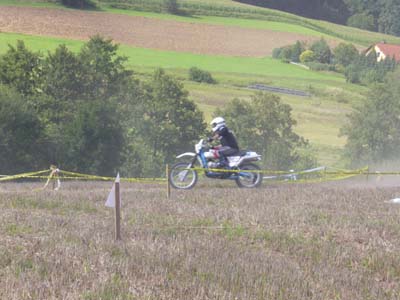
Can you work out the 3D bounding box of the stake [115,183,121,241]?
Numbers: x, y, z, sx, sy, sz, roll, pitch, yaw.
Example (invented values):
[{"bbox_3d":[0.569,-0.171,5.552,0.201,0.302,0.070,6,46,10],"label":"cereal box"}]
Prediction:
[{"bbox_3d":[-1.032,0.773,15.300,0.050,0.740,0.045,-1,1,0],"label":"stake"}]

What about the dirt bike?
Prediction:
[{"bbox_3d":[0.377,0.325,28.200,2.160,1.160,0.830,-1,1,-3],"label":"dirt bike"}]

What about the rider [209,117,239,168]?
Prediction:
[{"bbox_3d":[0.546,-0.174,28.200,0.700,1.200,0.720,-1,1,-3],"label":"rider"}]

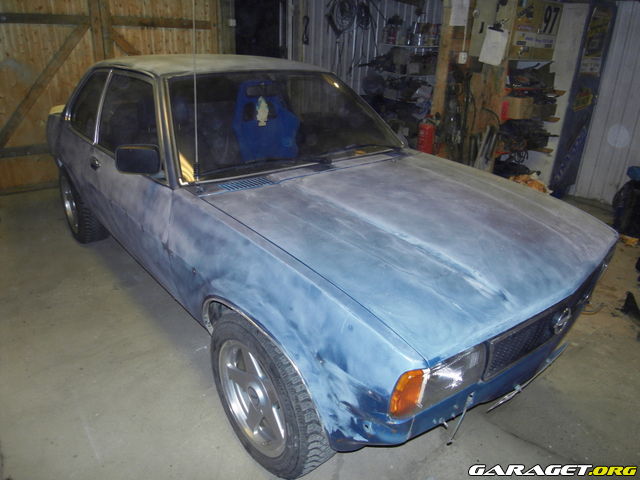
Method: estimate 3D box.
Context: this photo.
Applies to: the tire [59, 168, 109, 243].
[{"bbox_3d":[-1.784,-0.268,3.393,0.195,0.585,0.585,-17,29,-37],"label":"tire"}]

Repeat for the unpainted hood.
[{"bbox_3d":[0.434,-0.099,1.761,1.390,0.145,1.150,-17,35,-37],"label":"unpainted hood"}]

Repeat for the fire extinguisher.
[{"bbox_3d":[1.023,-0.943,4.348,0.170,0.500,0.170,10,24,19],"label":"fire extinguisher"}]

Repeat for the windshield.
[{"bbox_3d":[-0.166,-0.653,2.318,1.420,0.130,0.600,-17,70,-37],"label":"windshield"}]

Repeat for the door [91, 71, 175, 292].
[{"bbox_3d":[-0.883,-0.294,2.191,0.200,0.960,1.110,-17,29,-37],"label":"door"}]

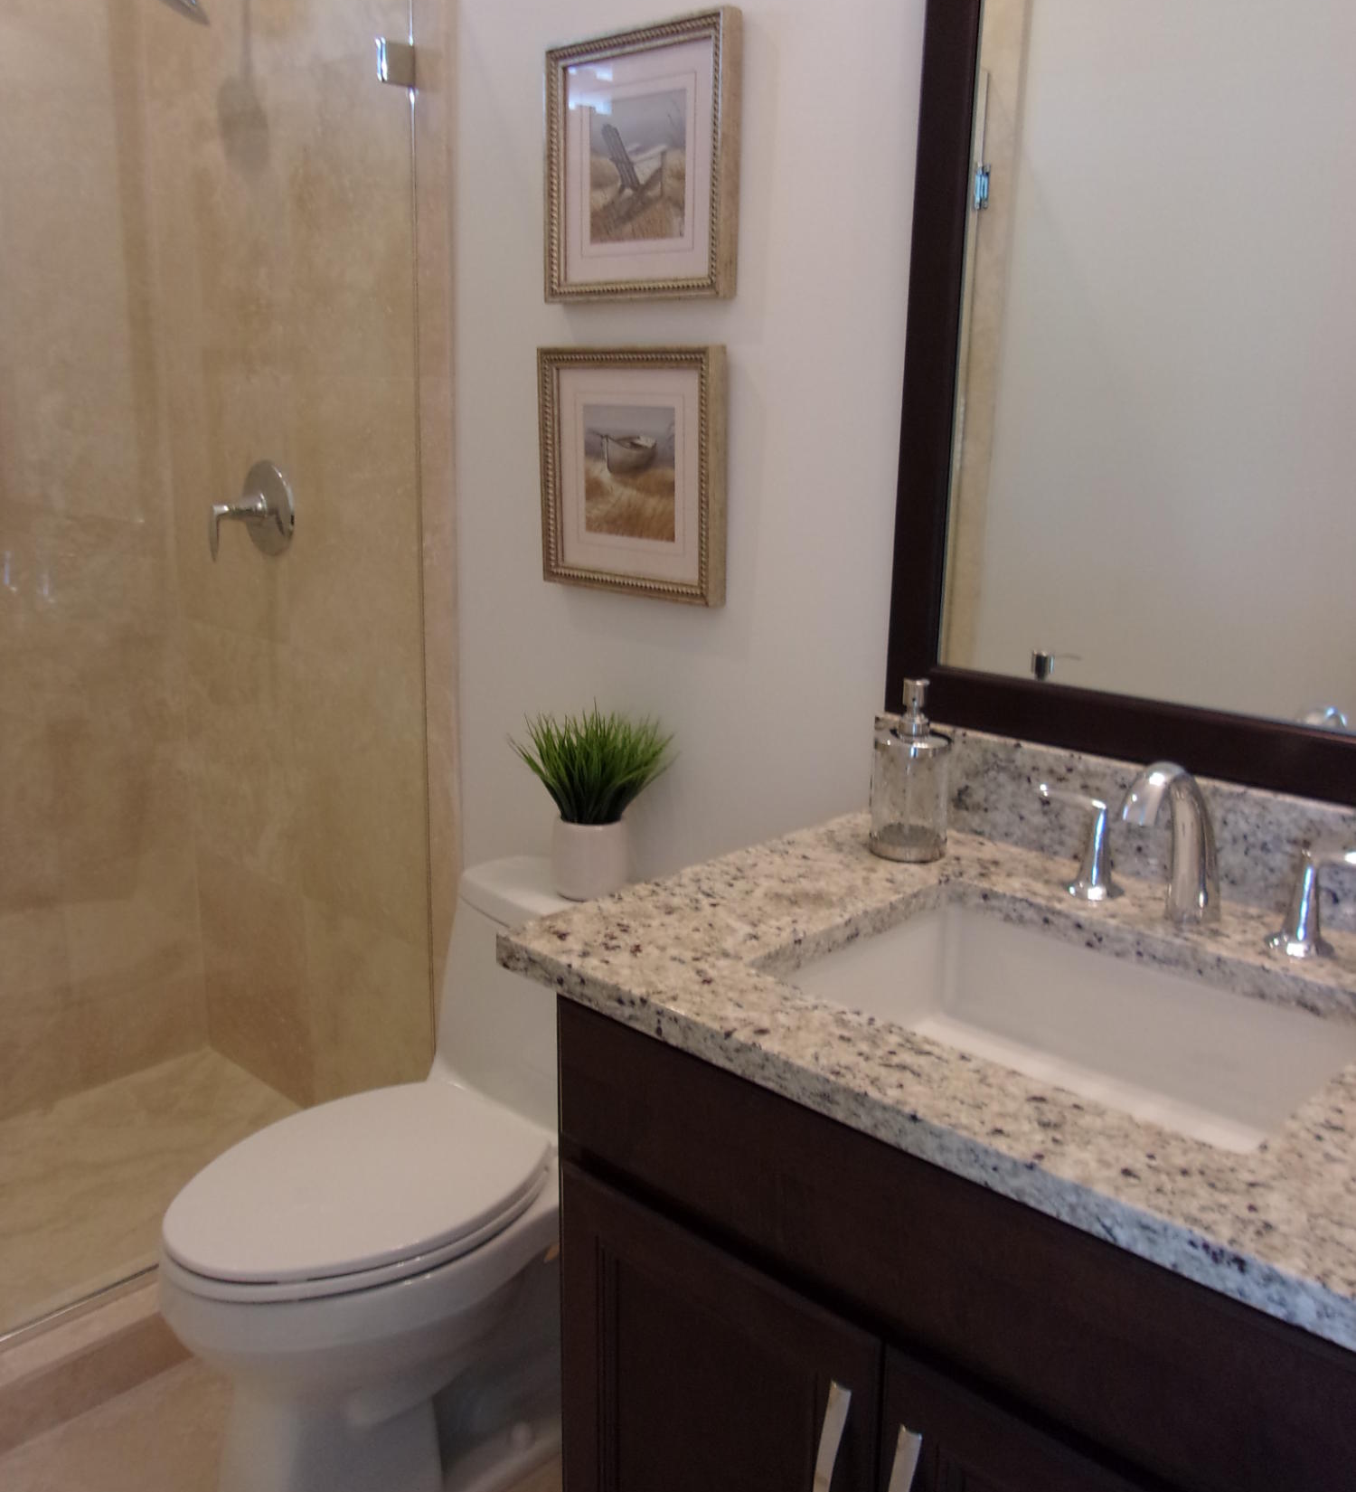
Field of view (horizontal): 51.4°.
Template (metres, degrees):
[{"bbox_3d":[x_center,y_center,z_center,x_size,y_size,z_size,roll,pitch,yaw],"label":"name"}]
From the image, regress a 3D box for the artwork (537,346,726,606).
[{"bbox_3d":[-0.065,-0.355,1.830,0.309,0.311,0.032,14,19,42],"label":"artwork"}]

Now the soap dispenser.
[{"bbox_3d":[0.249,0.022,1.482,0.083,0.179,0.092,0,14,-5],"label":"soap dispenser"}]

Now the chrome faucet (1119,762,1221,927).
[{"bbox_3d":[0.441,0.091,1.253,0.050,0.161,0.162,14,19,42],"label":"chrome faucet"}]

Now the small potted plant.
[{"bbox_3d":[-0.122,0.075,1.872,0.205,0.250,0.205,1,14,0],"label":"small potted plant"}]

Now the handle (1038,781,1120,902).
[{"bbox_3d":[0.391,0.092,1.386,0.108,0.094,0.054,14,19,42],"label":"handle"}]

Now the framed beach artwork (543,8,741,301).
[{"bbox_3d":[-0.052,-0.712,1.739,0.304,0.308,0.031,14,19,42],"label":"framed beach artwork"}]

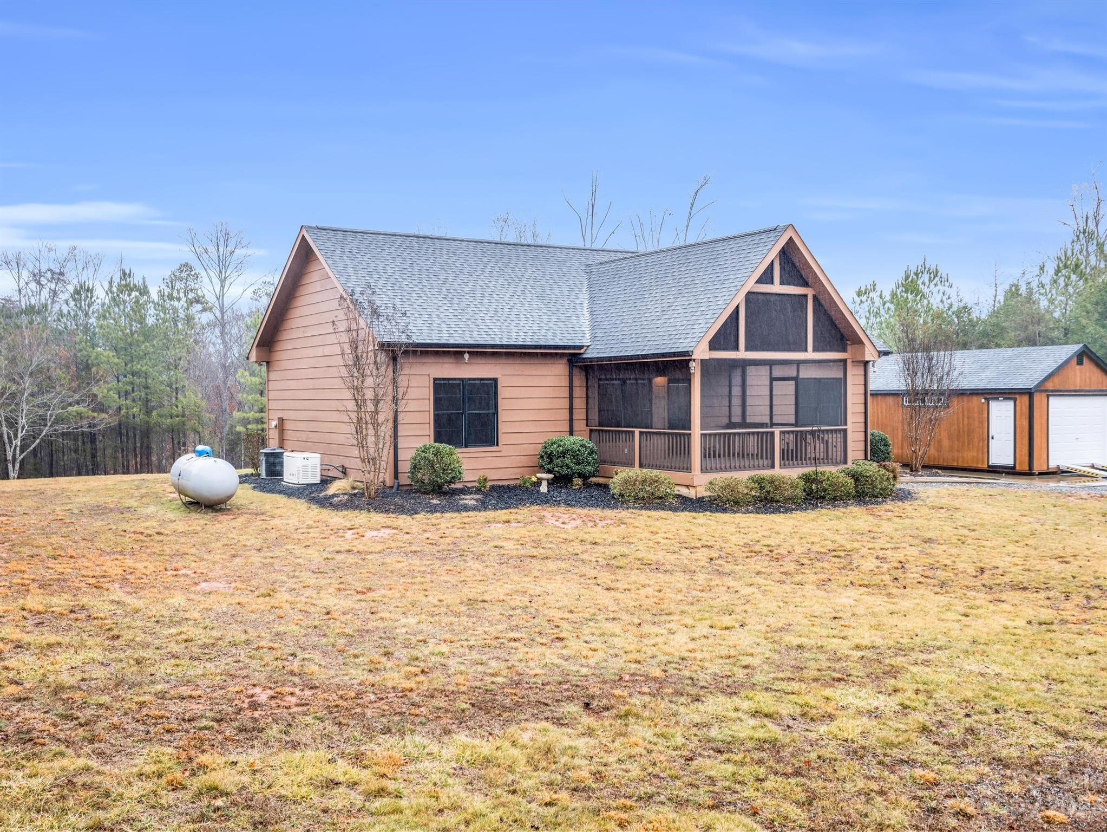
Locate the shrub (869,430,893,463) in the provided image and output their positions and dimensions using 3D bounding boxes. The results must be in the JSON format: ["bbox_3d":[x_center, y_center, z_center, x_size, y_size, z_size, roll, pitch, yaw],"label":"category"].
[{"bbox_3d":[9.526,0.925,34.200,1.150,1.030,1.150,-1,1,-31],"label":"shrub"}]

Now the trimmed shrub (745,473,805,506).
[{"bbox_3d":[4.635,1.476,23.984,1.200,0.660,1.120,0,1,0],"label":"trimmed shrub"}]

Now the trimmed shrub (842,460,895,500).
[{"bbox_3d":[6.879,1.353,25.145,1.200,0.830,1.150,0,1,0],"label":"trimmed shrub"}]

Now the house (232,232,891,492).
[{"bbox_3d":[1.509,-1.705,31.766,15.750,6.600,14.650,-1,1,-31],"label":"house"}]

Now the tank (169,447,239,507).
[{"bbox_3d":[-6.945,1.215,22.864,0.950,1.230,2.950,-1,1,-31],"label":"tank"}]

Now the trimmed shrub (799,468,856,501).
[{"bbox_3d":[5.842,1.440,24.671,1.200,0.690,1.120,0,1,0],"label":"trimmed shrub"}]

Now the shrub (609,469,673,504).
[{"bbox_3d":[1.835,1.421,23.886,1.330,0.720,1.200,-1,1,-31],"label":"shrub"}]

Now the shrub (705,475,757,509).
[{"bbox_3d":[3.625,1.493,23.507,1.120,0.660,1.080,0,1,0],"label":"shrub"}]

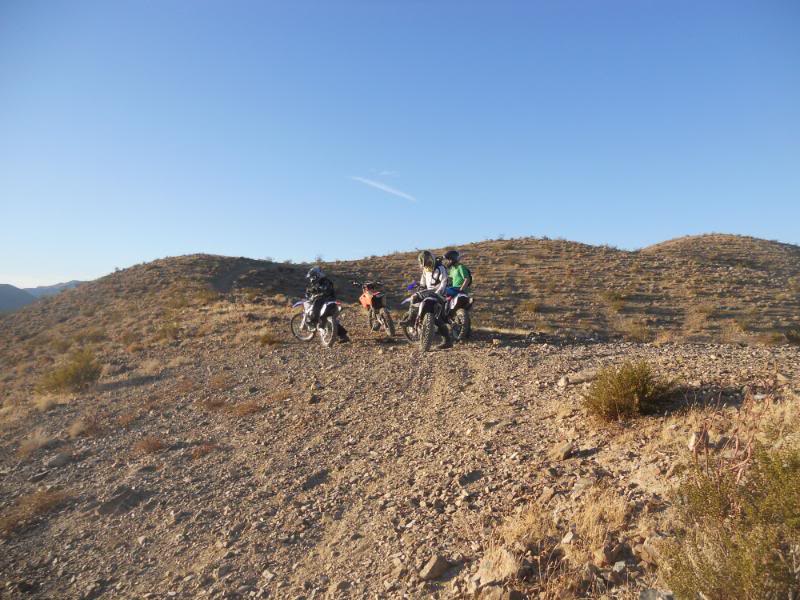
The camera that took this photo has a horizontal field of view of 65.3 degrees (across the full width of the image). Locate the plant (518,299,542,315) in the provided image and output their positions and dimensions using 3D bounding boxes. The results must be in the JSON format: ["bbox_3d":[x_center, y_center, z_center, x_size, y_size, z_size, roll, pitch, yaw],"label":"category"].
[{"bbox_3d":[5.019,0.250,24.000,0.895,0.566,0.831,0,-1,0],"label":"plant"}]

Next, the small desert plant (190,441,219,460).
[{"bbox_3d":[-1.668,1.290,5.350,0.249,0.158,0.231,0,-1,0],"label":"small desert plant"}]

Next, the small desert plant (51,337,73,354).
[{"bbox_3d":[-8.408,1.130,15.500,0.530,0.411,0.492,0,-1,0],"label":"small desert plant"}]

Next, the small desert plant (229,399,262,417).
[{"bbox_3d":[-1.684,1.171,6.800,0.359,0.180,0.333,0,-1,0],"label":"small desert plant"}]

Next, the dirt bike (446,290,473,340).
[{"bbox_3d":[1.003,0.280,13.467,0.800,1.200,2.100,0,0,-24],"label":"dirt bike"}]

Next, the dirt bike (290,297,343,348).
[{"bbox_3d":[-1.866,0.390,13.776,0.800,1.200,2.100,0,0,-31],"label":"dirt bike"}]

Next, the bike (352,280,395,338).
[{"bbox_3d":[-0.560,0.180,14.000,0.800,1.200,2.100,-14,5,-19],"label":"bike"}]

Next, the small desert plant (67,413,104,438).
[{"bbox_3d":[-3.276,1.307,6.500,0.384,0.249,0.356,0,-1,0],"label":"small desert plant"}]

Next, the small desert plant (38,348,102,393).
[{"bbox_3d":[-5.439,1.164,10.300,1.000,0.700,0.900,0,0,0],"label":"small desert plant"}]

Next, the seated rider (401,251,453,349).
[{"bbox_3d":[0.480,-0.009,11.300,0.850,1.775,0.700,1,-1,-38],"label":"seated rider"}]

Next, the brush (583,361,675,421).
[{"bbox_3d":[2.270,0.894,6.200,0.900,0.580,0.800,0,0,0],"label":"brush"}]

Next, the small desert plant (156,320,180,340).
[{"bbox_3d":[-6.121,0.806,16.500,0.616,0.487,0.571,0,-1,0],"label":"small desert plant"}]

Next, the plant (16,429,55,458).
[{"bbox_3d":[-3.622,1.426,6.200,0.370,0.300,0.340,0,0,0],"label":"plant"}]

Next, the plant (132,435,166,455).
[{"bbox_3d":[-2.308,1.332,5.750,0.304,0.170,0.282,0,-1,0],"label":"plant"}]

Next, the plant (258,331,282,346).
[{"bbox_3d":[-2.885,0.858,13.900,0.520,0.350,0.470,0,0,0],"label":"plant"}]

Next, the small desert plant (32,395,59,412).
[{"bbox_3d":[-4.658,1.360,8.200,0.331,0.218,0.307,0,-1,0],"label":"small desert plant"}]

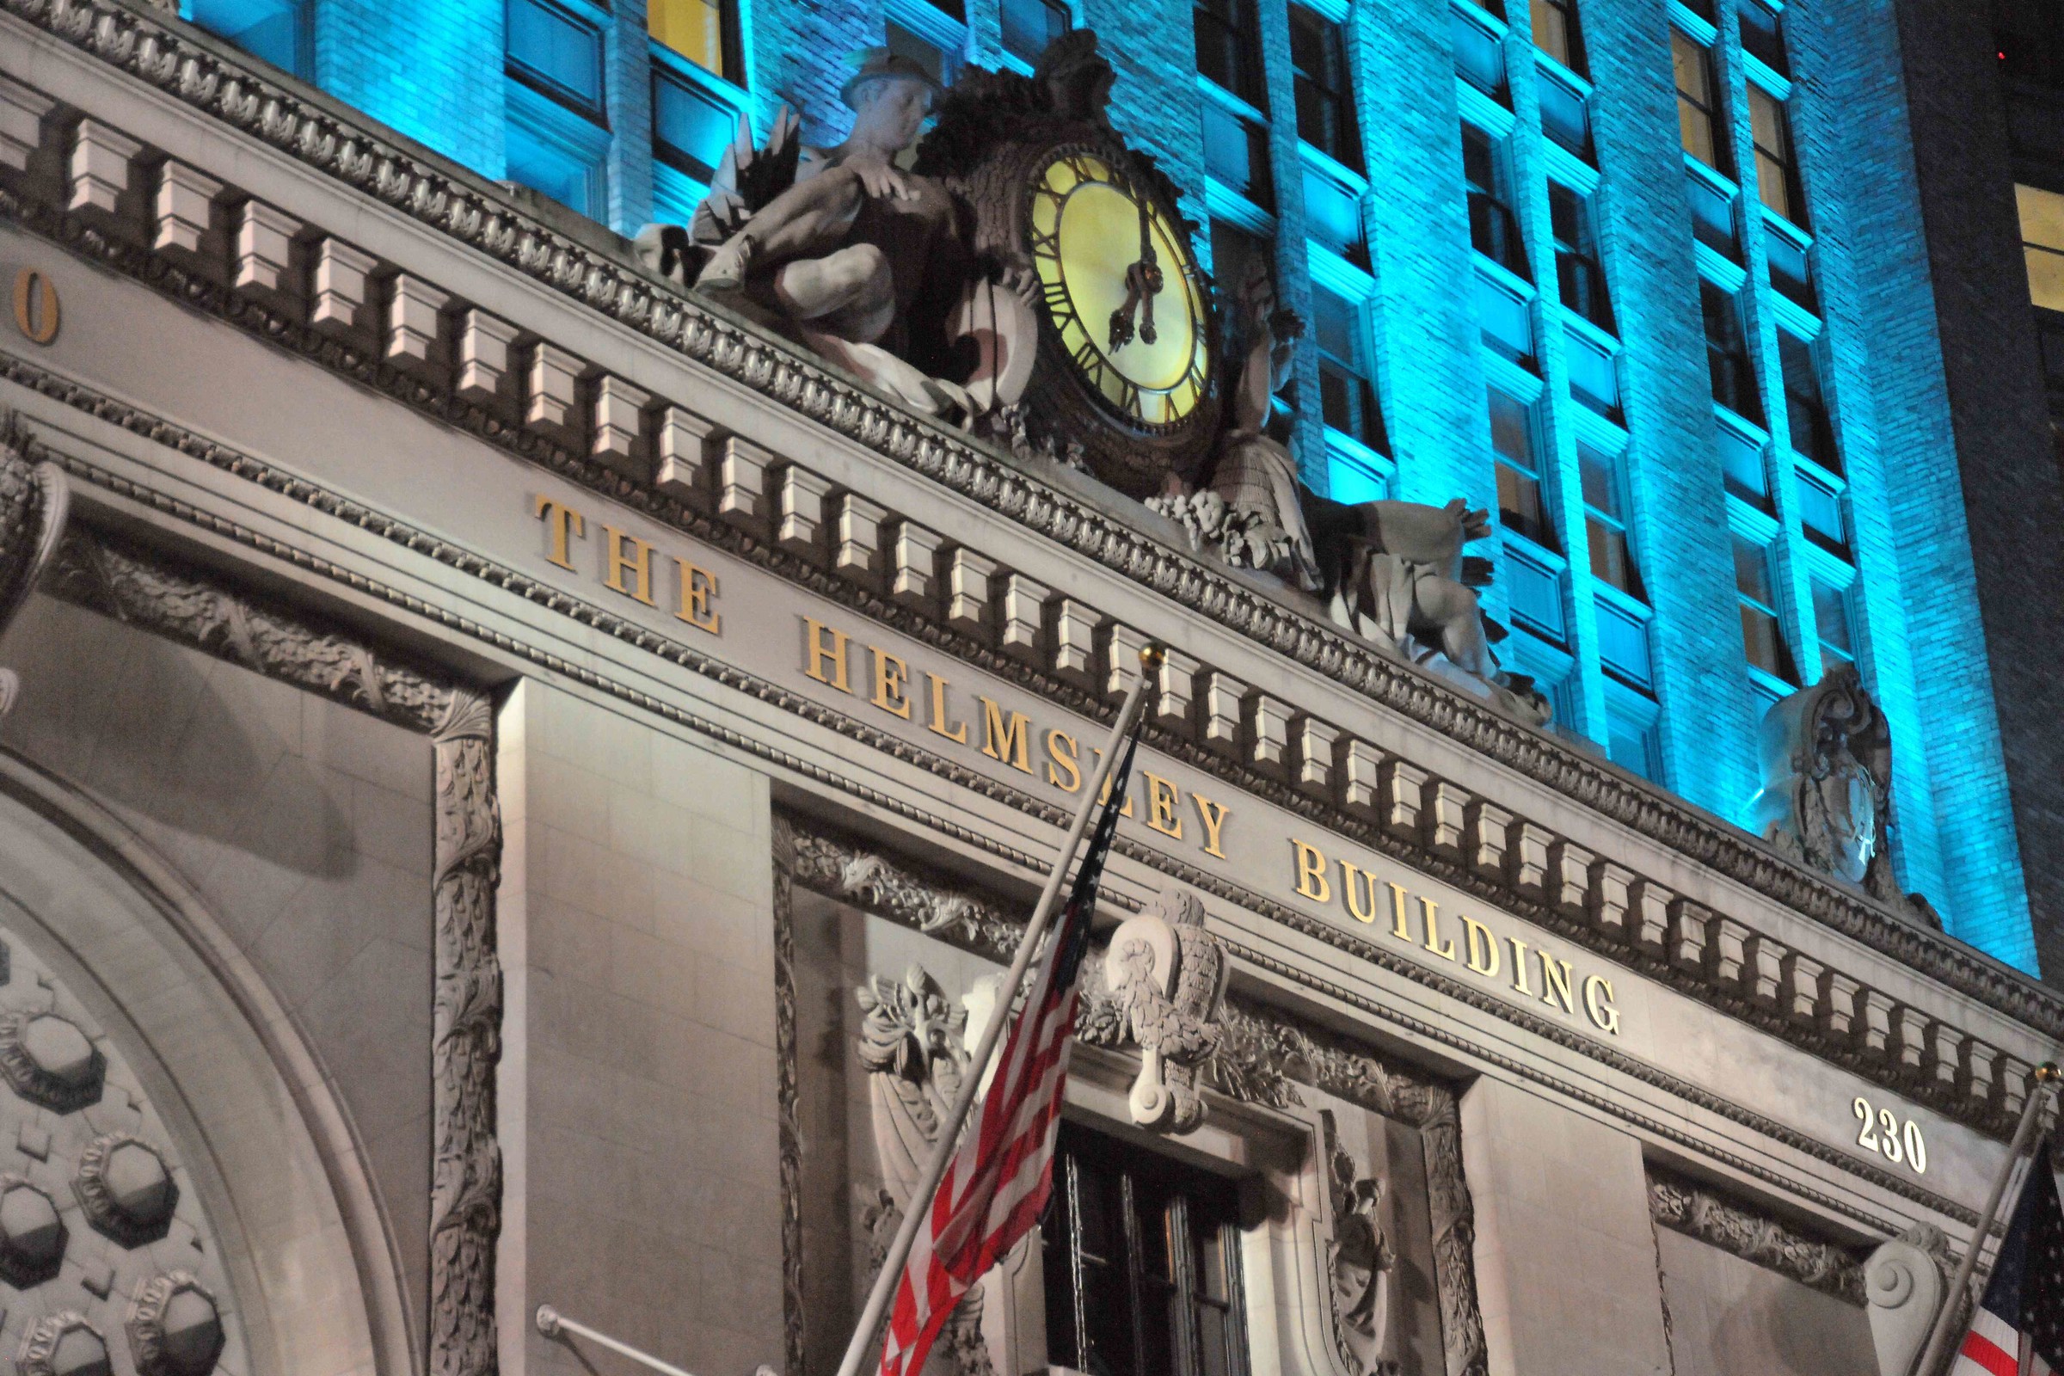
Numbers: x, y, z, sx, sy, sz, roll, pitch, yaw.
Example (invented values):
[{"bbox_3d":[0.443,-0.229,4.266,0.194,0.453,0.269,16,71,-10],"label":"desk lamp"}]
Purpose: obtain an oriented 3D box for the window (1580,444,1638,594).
[{"bbox_3d":[6.894,-2.025,56.818,0.200,1.800,1.200,-21,-30,34],"label":"window"}]

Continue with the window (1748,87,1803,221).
[{"bbox_3d":[9.699,-7.099,62.505,0.200,1.920,1.350,-21,-30,34],"label":"window"}]

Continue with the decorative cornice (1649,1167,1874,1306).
[{"bbox_3d":[7.678,5.946,50.304,0.260,0.519,4.971,-21,-30,34],"label":"decorative cornice"}]

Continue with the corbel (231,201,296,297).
[{"bbox_3d":[-5.544,-3.056,33.653,0.360,0.660,0.500,-20,-29,33],"label":"corbel"}]

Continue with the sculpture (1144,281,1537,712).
[{"bbox_3d":[2.592,-2.058,45.303,1.500,4.300,6.800,-20,-29,33],"label":"sculpture"}]

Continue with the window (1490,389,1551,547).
[{"bbox_3d":[5.329,-2.607,52.437,0.200,2.050,1.300,-20,-29,33],"label":"window"}]

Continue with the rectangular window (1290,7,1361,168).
[{"bbox_3d":[3.141,-6.851,53.180,0.200,1.920,1.350,-21,-30,34],"label":"rectangular window"}]

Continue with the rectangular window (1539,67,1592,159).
[{"bbox_3d":[6.200,-6.783,55.859,0.150,0.900,1.300,-20,-29,33],"label":"rectangular window"}]

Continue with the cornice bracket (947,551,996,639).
[{"bbox_3d":[-0.550,-0.838,41.291,0.319,0.568,0.479,-21,-30,34],"label":"cornice bracket"}]

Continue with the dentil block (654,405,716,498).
[{"bbox_3d":[-2.782,-1.786,36.956,0.360,0.660,0.500,-20,-29,33],"label":"dentil block"}]

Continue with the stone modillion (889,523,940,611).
[{"bbox_3d":[-1.044,-1.065,41.322,0.330,0.559,0.502,-21,-30,34],"label":"stone modillion"}]

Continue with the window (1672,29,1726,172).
[{"bbox_3d":[8.778,-7.829,62.383,0.200,1.800,1.200,-21,-30,34],"label":"window"}]

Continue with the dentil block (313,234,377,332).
[{"bbox_3d":[-5.288,-3.041,35.913,0.319,0.568,0.479,-21,-30,34],"label":"dentil block"}]

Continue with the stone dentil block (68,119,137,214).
[{"bbox_3d":[-6.888,-3.790,34.771,0.330,0.559,0.502,-21,-30,34],"label":"stone dentil block"}]

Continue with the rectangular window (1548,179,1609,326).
[{"bbox_3d":[6.290,-5.227,55.180,0.200,2.050,1.300,-20,-29,33],"label":"rectangular window"}]

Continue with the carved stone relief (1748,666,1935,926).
[{"bbox_3d":[9.069,1.091,54.349,1.050,3.100,3.500,-21,-30,34],"label":"carved stone relief"}]

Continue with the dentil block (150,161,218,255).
[{"bbox_3d":[-6.018,-3.277,33.087,0.360,0.660,0.500,-20,-29,33],"label":"dentil block"}]

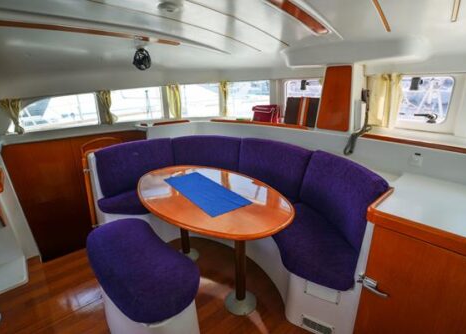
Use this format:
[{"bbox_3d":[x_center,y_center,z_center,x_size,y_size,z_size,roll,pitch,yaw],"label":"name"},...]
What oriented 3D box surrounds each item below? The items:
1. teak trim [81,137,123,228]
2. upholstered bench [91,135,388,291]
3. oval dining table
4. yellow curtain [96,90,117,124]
[{"bbox_3d":[-1.280,0.150,2.404,0.380,0.860,0.170,-12,18,-37],"label":"teak trim"},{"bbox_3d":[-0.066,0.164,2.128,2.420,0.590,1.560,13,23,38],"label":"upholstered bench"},{"bbox_3d":[-0.177,0.513,1.776,0.800,0.745,1.270,-16,23,-38],"label":"oval dining table"},{"bbox_3d":[-1.388,-0.653,2.592,0.180,0.360,0.090,-15,22,-36],"label":"yellow curtain"}]

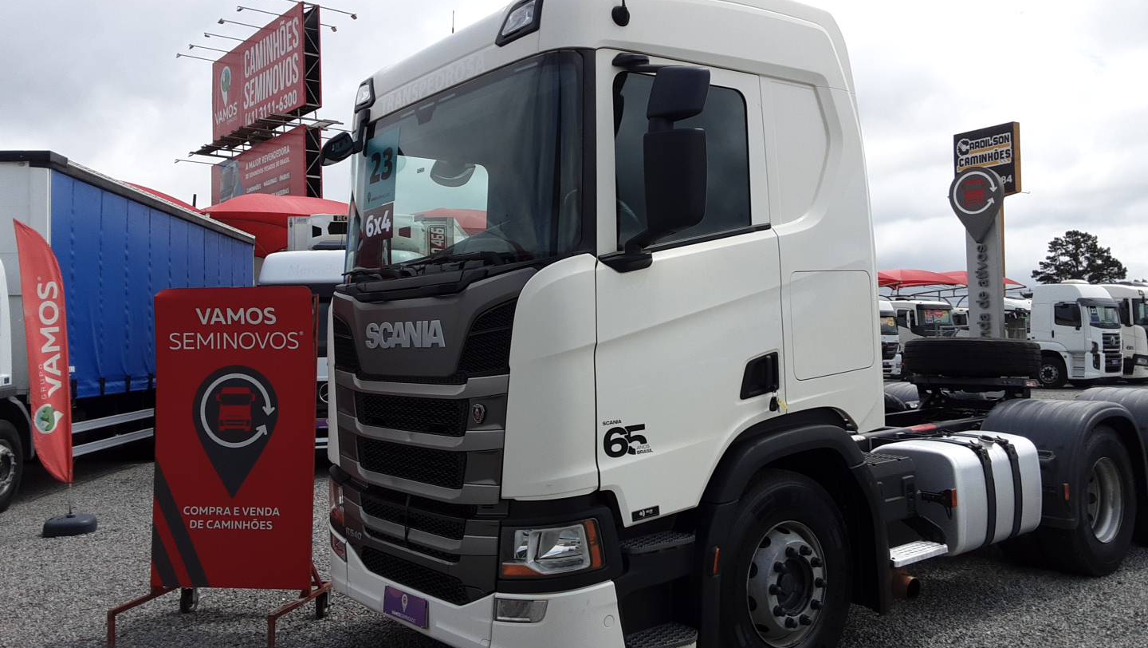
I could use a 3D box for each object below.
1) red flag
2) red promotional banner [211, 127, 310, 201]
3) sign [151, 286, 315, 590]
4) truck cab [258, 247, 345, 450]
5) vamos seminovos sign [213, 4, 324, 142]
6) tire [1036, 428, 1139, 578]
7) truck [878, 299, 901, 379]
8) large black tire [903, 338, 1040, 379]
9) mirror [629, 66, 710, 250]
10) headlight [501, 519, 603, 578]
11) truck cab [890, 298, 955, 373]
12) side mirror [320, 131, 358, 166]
[{"bbox_3d":[-4.710,0.246,8.220,0.480,2.320,0.100,0,-1,-24],"label":"red flag"},{"bbox_3d":[-11.838,-5.033,34.766,0.350,3.054,9.467,0,-1,-39],"label":"red promotional banner"},{"bbox_3d":[-1.957,0.652,5.350,0.965,1.730,0.080,-1,-1,6],"label":"sign"},{"bbox_3d":[-3.200,0.330,12.850,2.250,2.600,1.750,0,-1,-3],"label":"truck cab"},{"bbox_3d":[-11.786,-8.931,34.665,0.350,3.488,9.208,0,-1,-39],"label":"vamos seminovos sign"},{"bbox_3d":[3.658,1.238,6.605,1.030,1.030,0.300,0,-1,-39],"label":"tire"},{"bbox_3d":[9.500,0.730,36.700,2.500,3.000,6.500,0,-1,-40],"label":"truck"},{"bbox_3d":[3.290,0.280,7.720,1.040,0.300,1.040,0,-1,-39],"label":"large black tire"},{"bbox_3d":[0.353,-0.643,3.573,0.210,0.710,0.310,0,-1,-39],"label":"mirror"},{"bbox_3d":[-0.089,0.908,3.777,0.460,0.270,0.220,-1,-1,43],"label":"headlight"},{"bbox_3d":[11.981,0.416,32.771,2.400,2.550,1.900,0,-1,-34],"label":"truck cab"},{"bbox_3d":[-1.290,-0.954,5.050,0.170,0.190,0.200,-1,-1,35],"label":"side mirror"}]

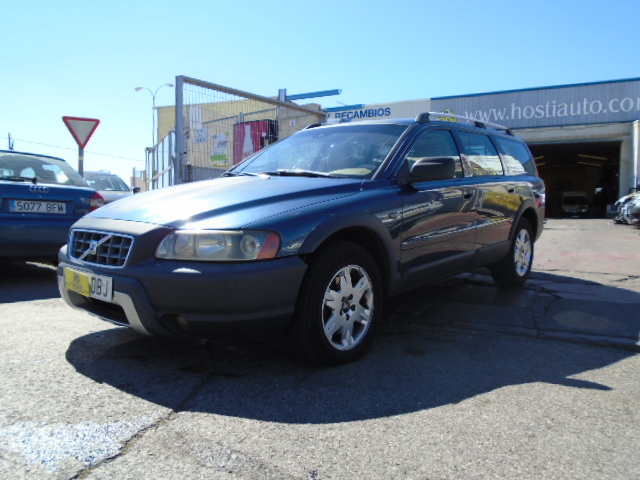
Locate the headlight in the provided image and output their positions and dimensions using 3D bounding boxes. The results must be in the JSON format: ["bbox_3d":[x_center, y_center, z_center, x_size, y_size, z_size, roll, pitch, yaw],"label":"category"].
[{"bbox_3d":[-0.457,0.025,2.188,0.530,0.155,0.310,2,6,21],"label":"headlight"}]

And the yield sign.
[{"bbox_3d":[-4.809,-2.159,9.700,0.710,0.620,0.050,-5,8,-40],"label":"yield sign"}]

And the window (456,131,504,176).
[{"bbox_3d":[1.336,-0.716,4.071,0.060,0.415,0.890,-30,-15,39],"label":"window"}]

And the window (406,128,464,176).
[{"bbox_3d":[0.802,-0.640,3.453,0.060,0.410,0.970,-30,-15,39],"label":"window"}]

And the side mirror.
[{"bbox_3d":[0.679,-0.434,3.004,0.220,0.180,0.300,5,8,41],"label":"side mirror"}]

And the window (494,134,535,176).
[{"bbox_3d":[1.923,-0.811,4.767,0.060,0.415,0.990,-29,-14,35],"label":"window"}]

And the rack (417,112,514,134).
[{"bbox_3d":[1.349,-1.000,4.261,0.070,0.110,2.050,5,8,41],"label":"rack"}]

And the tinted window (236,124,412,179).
[{"bbox_3d":[-0.021,-0.659,3.591,1.400,0.140,0.900,5,36,41],"label":"tinted window"}]

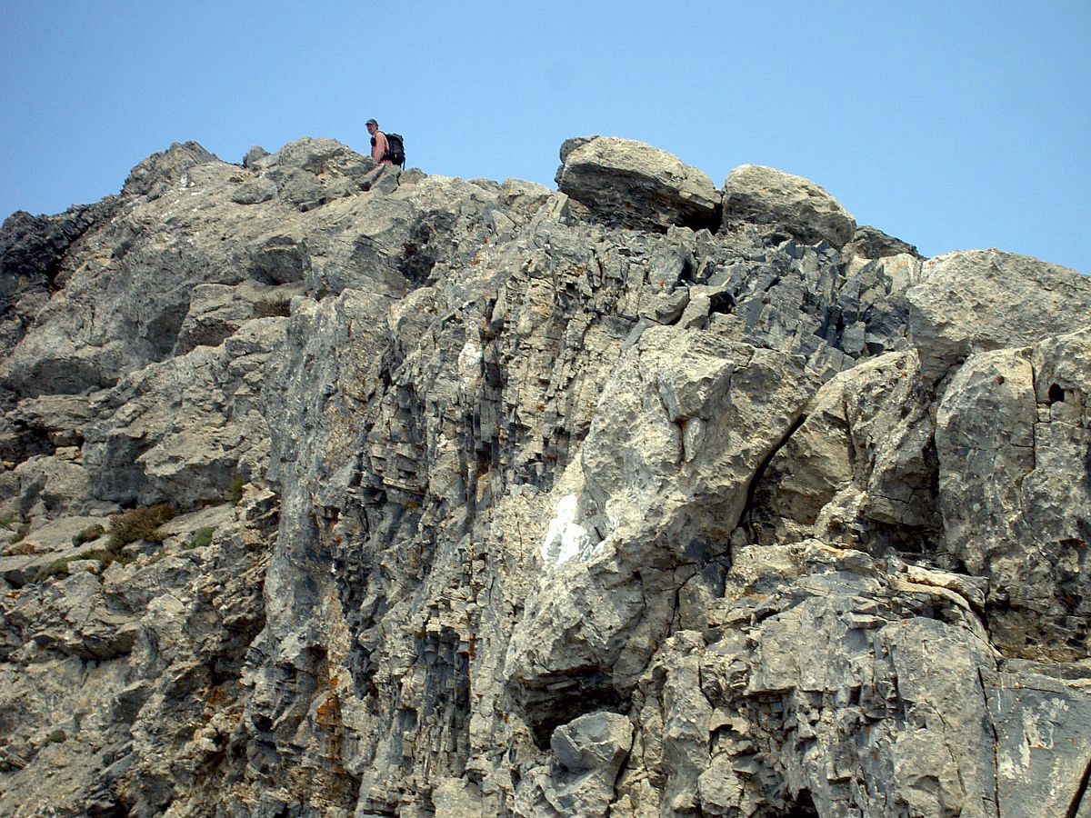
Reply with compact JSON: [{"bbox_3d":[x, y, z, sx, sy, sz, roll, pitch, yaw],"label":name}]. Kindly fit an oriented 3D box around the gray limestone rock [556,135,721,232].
[{"bbox_3d":[1.342,-3.254,46.300,2.300,1.250,1.700,0,-13,0],"label":"gray limestone rock"}]

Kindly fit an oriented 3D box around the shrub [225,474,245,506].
[{"bbox_3d":[-4.410,1.159,45.800,0.280,0.400,0.280,0,-13,0],"label":"shrub"}]

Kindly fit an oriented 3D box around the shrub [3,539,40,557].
[{"bbox_3d":[-7.337,1.954,45.000,0.480,0.220,0.380,0,-13,0],"label":"shrub"}]

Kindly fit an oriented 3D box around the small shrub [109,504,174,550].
[{"bbox_3d":[-5.707,1.663,45.400,0.920,0.550,0.700,0,-13,0],"label":"small shrub"}]

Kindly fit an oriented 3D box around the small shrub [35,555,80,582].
[{"bbox_3d":[-6.797,2.224,44.800,0.620,0.320,0.450,0,-13,0],"label":"small shrub"}]

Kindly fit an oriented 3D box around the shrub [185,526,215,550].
[{"bbox_3d":[-4.851,1.809,45.200,0.400,0.300,0.360,0,-13,0],"label":"shrub"}]

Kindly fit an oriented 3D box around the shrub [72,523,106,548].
[{"bbox_3d":[-6.438,1.787,45.300,0.480,0.300,0.380,0,-13,0],"label":"shrub"}]

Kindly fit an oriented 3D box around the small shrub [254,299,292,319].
[{"bbox_3d":[-4.377,-1.609,51.500,0.600,0.310,0.480,0,-12,0],"label":"small shrub"}]

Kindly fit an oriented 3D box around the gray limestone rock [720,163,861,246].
[{"bbox_3d":[3.455,-2.876,45.500,1.900,1.100,1.500,0,-13,0],"label":"gray limestone rock"}]

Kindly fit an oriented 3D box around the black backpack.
[{"bbox_3d":[-2.364,-4.063,50.500,0.300,0.520,0.320,-7,-13,1],"label":"black backpack"}]

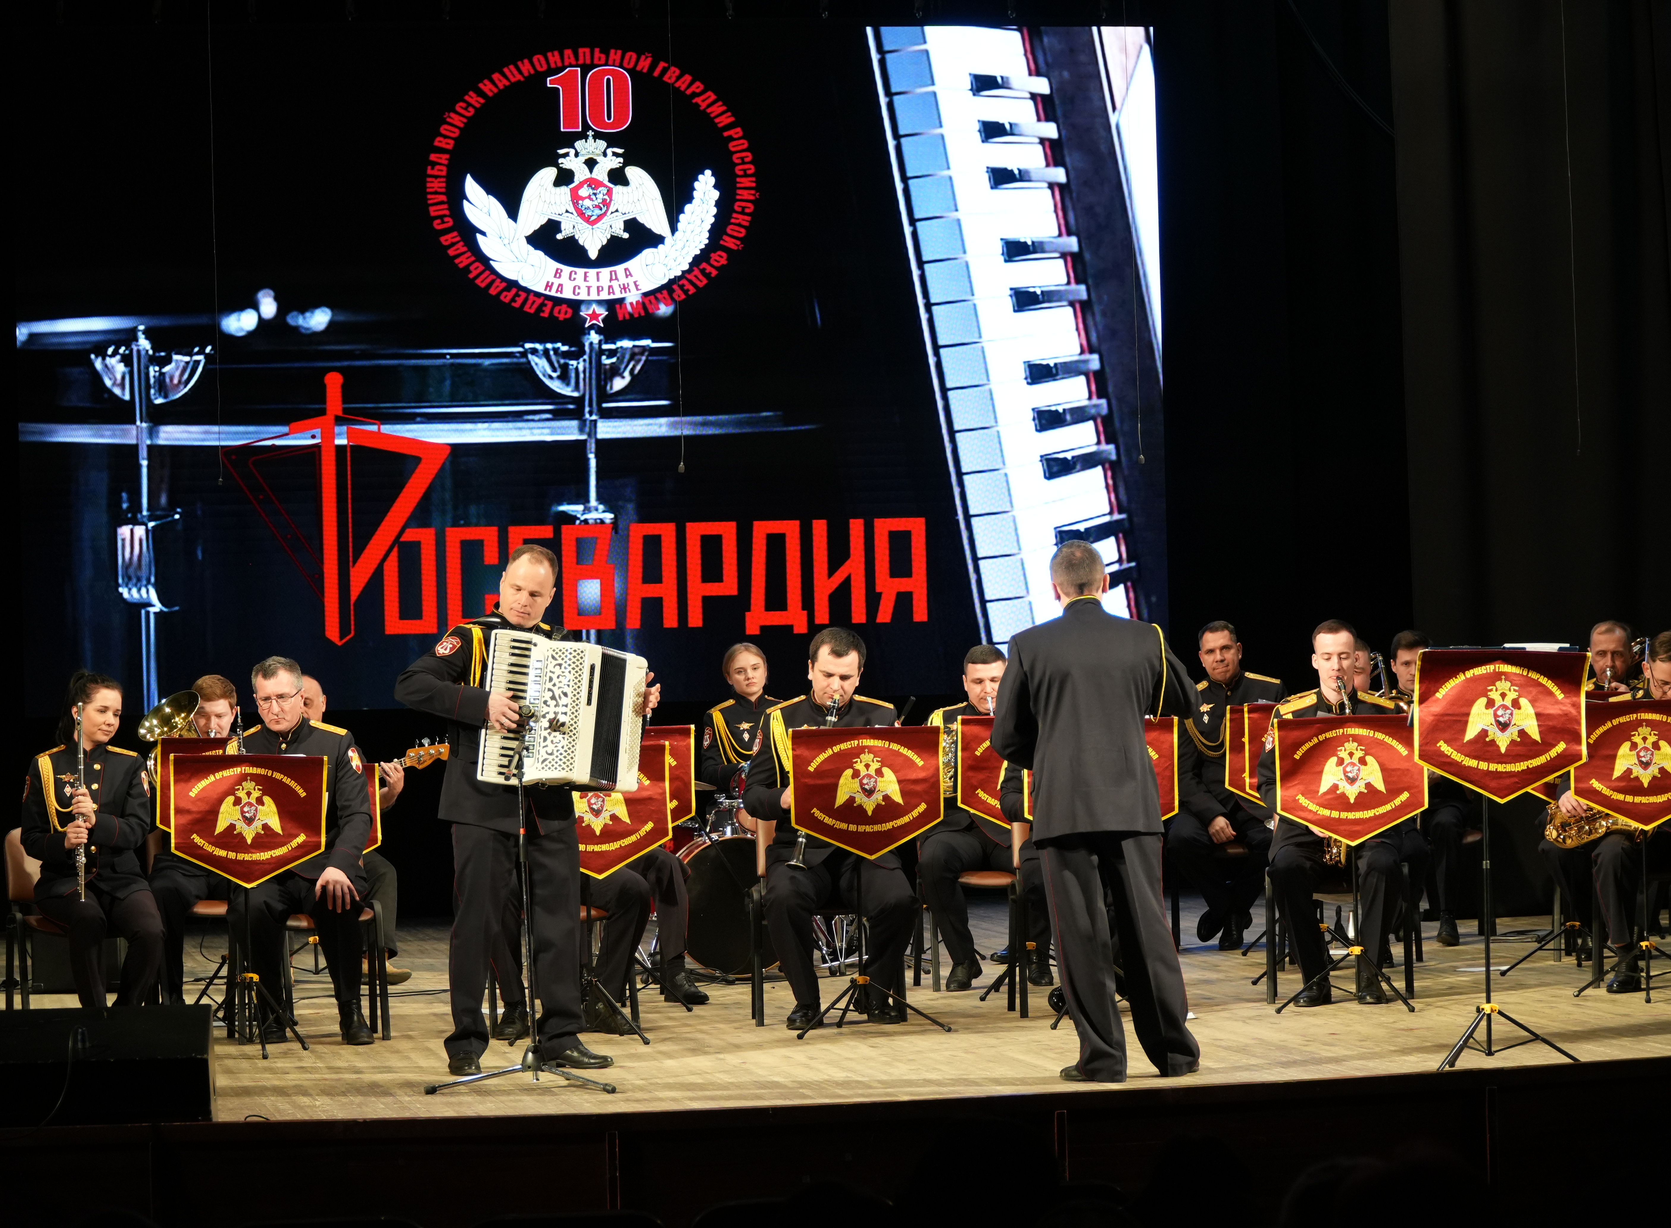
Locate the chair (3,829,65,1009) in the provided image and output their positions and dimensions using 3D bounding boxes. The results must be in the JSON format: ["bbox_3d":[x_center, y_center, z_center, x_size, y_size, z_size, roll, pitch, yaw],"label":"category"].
[{"bbox_3d":[-2.618,1.143,17.200,0.530,0.810,0.570,-1,-1,-16],"label":"chair"}]

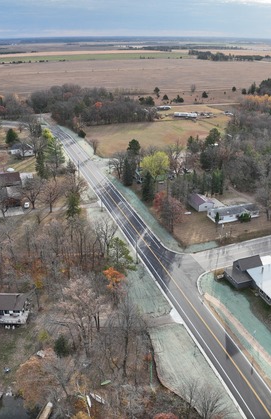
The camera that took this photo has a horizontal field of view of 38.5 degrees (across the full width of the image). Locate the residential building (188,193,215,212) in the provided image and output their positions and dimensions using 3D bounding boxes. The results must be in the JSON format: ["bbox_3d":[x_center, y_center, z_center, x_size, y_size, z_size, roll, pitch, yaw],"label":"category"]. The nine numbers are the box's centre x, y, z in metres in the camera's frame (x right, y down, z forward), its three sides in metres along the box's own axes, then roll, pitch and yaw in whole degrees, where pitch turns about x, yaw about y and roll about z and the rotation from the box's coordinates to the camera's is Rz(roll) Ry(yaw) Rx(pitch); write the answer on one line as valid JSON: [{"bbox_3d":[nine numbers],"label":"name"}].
[{"bbox_3d":[28.210,-2.970,164.380,7.200,4.300,9.000,-9,26,-20],"label":"residential building"}]

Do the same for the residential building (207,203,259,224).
[{"bbox_3d":[43.150,0.850,169.210,21.400,4.800,8.460,-8,25,-18],"label":"residential building"}]

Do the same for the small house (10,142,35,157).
[{"bbox_3d":[-69.540,-36.620,238.470,14.000,4.900,10.000,-2,25,-5],"label":"small house"}]

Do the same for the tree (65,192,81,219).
[{"bbox_3d":[-26.700,-1.700,162.600,6.200,11.700,6.200,0,24,0],"label":"tree"}]

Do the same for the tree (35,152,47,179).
[{"bbox_3d":[-51.300,-23.900,207.200,5.900,15.200,5.900,0,24,0],"label":"tree"}]

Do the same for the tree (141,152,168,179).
[{"bbox_3d":[10.600,-23.290,212.490,14.890,18.020,14.890,0,24,0],"label":"tree"}]

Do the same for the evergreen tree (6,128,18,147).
[{"bbox_3d":[-85.700,-49.800,268.500,7.400,12.300,7.400,0,24,0],"label":"evergreen tree"}]

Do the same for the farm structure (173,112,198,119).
[{"bbox_3d":[48.000,-90.280,369.460,22.000,3.800,5.500,8,25,17],"label":"farm structure"}]

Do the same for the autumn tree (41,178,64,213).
[{"bbox_3d":[-38.160,-6.140,173.860,10.010,15.950,10.010,0,24,0],"label":"autumn tree"}]

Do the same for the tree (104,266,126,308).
[{"bbox_3d":[-5.920,22.520,111.850,6.020,13.870,6.020,0,24,0],"label":"tree"}]

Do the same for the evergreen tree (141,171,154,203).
[{"bbox_3d":[5.700,-10.300,177.100,6.000,15.200,6.000,0,24,0],"label":"evergreen tree"}]

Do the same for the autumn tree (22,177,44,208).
[{"bbox_3d":[-42.360,-7.270,160.940,9.000,13.300,9.000,-7,25,-14],"label":"autumn tree"}]

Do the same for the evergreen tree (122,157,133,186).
[{"bbox_3d":[-3.820,-18.130,184.870,4.600,13.500,4.600,-1,24,-1],"label":"evergreen tree"}]

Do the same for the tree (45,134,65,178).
[{"bbox_3d":[-45.690,-27.880,214.980,10.760,24.390,10.760,0,24,0],"label":"tree"}]

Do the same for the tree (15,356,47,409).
[{"bbox_3d":[-21.800,36.800,81.000,6.500,13.500,6.500,0,24,0],"label":"tree"}]

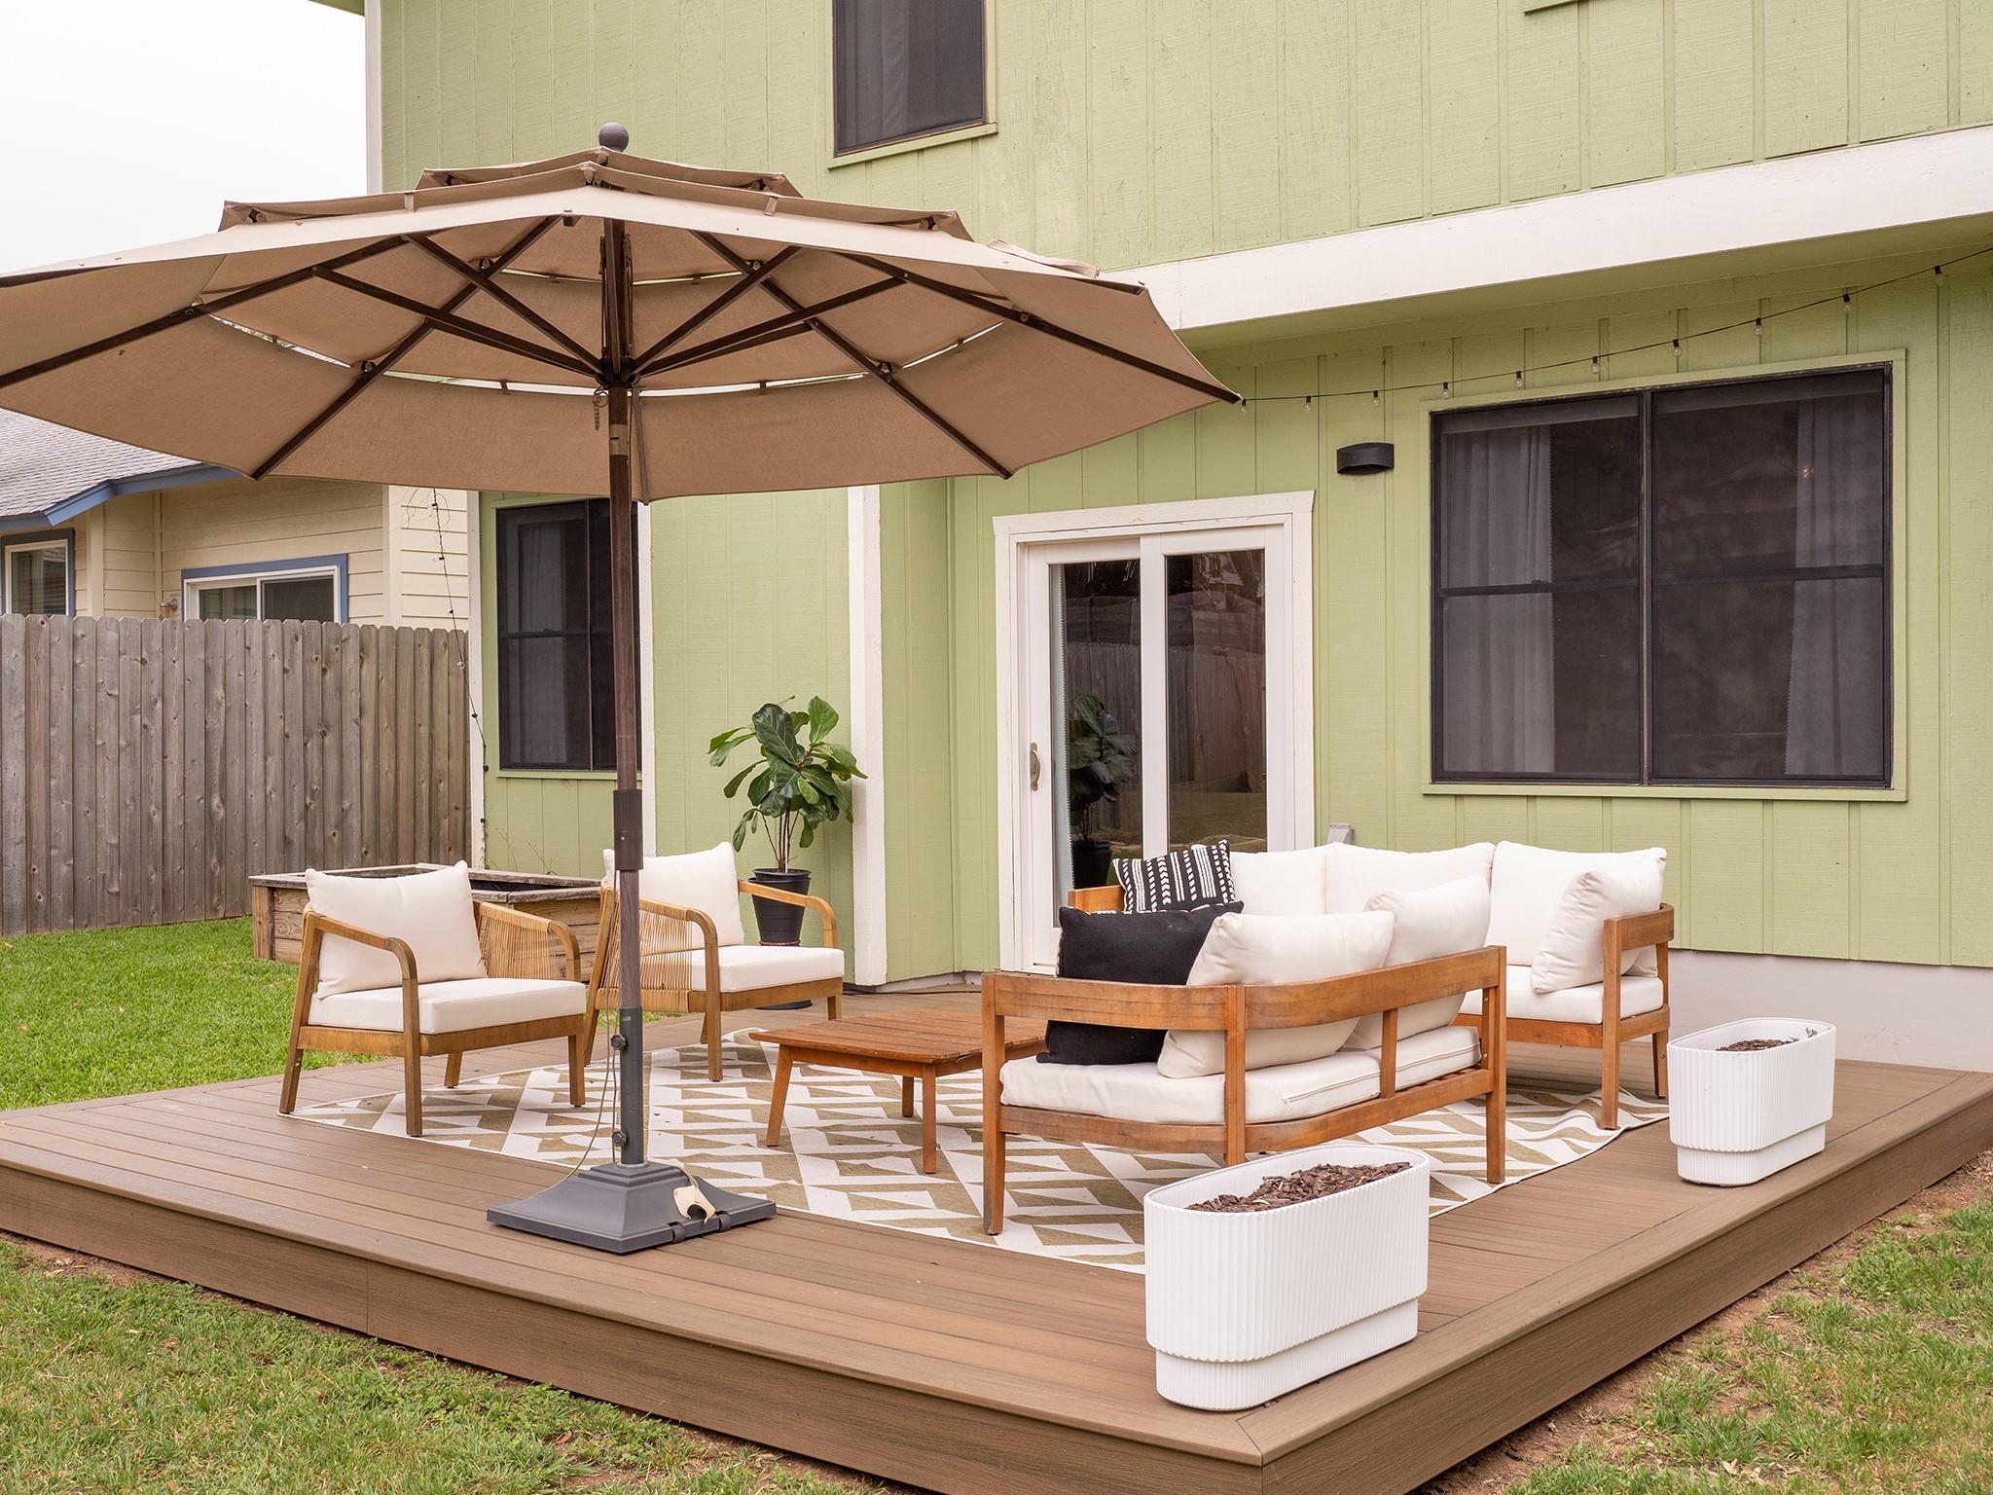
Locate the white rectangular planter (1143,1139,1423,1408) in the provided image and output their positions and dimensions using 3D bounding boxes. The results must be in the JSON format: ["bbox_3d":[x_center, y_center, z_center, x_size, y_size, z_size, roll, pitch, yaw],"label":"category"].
[{"bbox_3d":[0.561,0.985,3.915,0.254,0.345,0.748,0,0,41],"label":"white rectangular planter"}]

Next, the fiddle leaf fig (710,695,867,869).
[{"bbox_3d":[-0.922,0.162,9.200,0.680,0.780,0.630,0,0,-5],"label":"fiddle leaf fig"}]

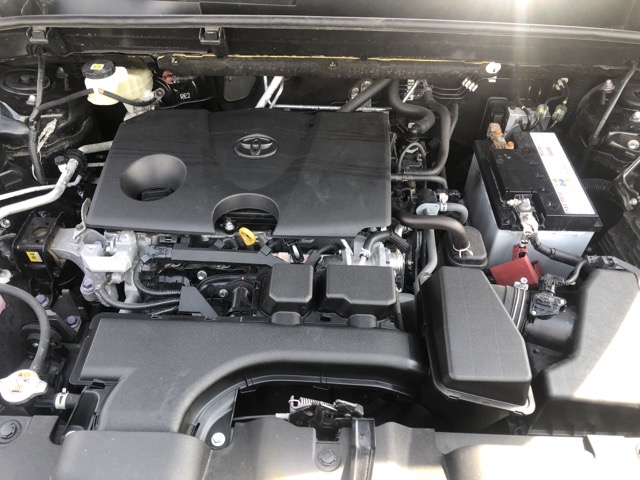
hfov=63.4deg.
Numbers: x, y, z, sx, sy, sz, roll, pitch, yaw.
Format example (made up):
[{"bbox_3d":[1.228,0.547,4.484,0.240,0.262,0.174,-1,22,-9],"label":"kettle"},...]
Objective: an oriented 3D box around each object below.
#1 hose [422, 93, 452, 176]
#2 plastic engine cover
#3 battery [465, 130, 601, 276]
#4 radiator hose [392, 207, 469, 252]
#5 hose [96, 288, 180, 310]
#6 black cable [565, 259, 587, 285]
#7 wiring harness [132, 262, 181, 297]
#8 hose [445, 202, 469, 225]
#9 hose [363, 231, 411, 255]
[{"bbox_3d":[0.242,-0.216,1.059,0.055,0.050,0.220,0,45,1],"label":"hose"},{"bbox_3d":[-0.134,-0.128,0.962,0.514,0.060,0.280,0,58,1],"label":"plastic engine cover"},{"bbox_3d":[0.405,-0.060,1.028,0.175,0.190,0.242,0,45,1],"label":"battery"},{"bbox_3d":[0.198,-0.019,0.927,0.135,0.055,0.055,0,45,1],"label":"radiator hose"},{"bbox_3d":[-0.312,0.102,0.891,0.140,0.030,0.035,0,45,1],"label":"hose"},{"bbox_3d":[0.424,0.052,0.860,0.035,0.030,0.030,0,45,1],"label":"black cable"},{"bbox_3d":[-0.282,0.067,0.897,0.085,0.045,0.045,0,45,1],"label":"wiring harness"},{"bbox_3d":[0.256,-0.050,0.971,0.043,0.030,0.030,0,45,1],"label":"hose"},{"bbox_3d":[0.118,0.004,0.919,0.083,0.030,0.030,0,45,1],"label":"hose"}]

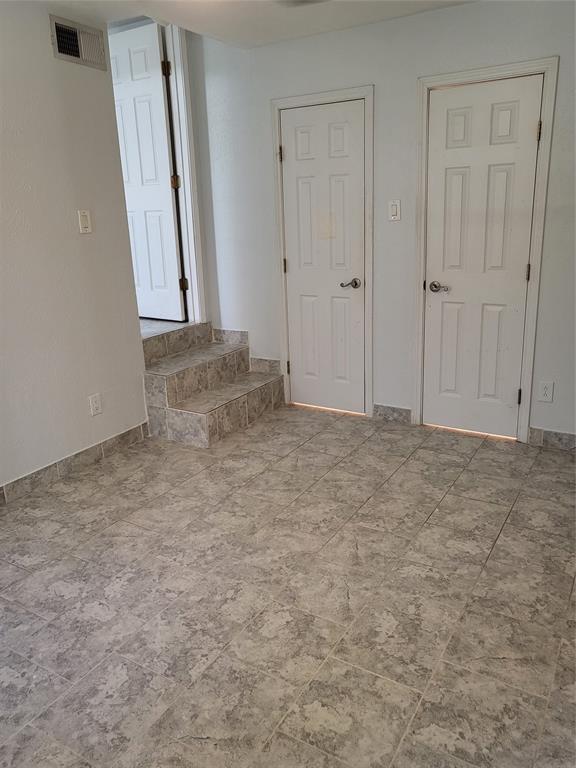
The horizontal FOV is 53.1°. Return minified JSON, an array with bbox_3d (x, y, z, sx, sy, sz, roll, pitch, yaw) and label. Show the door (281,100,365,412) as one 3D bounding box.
[{"bbox_3d":[0.256,-0.799,3.953,0.605,2.032,0.040,7,19,30],"label":"door"}]

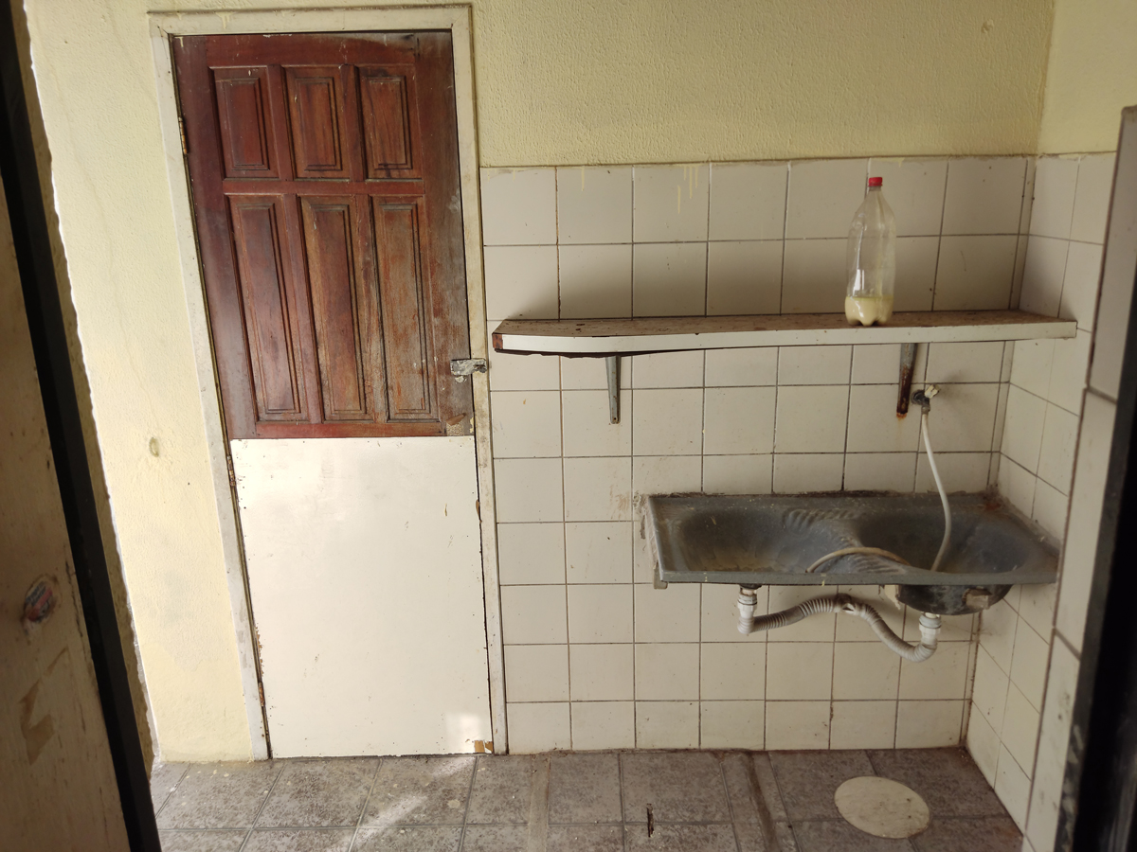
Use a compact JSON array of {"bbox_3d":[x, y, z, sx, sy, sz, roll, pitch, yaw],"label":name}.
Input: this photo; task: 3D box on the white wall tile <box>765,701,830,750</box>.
[{"bbox_3d":[0.710,0.929,2.556,0.200,0.175,0.010,-1,15,2],"label":"white wall tile"}]

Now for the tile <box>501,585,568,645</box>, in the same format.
[{"bbox_3d":[-0.104,0.566,2.460,0.198,0.197,0.009,-1,15,2],"label":"tile"}]

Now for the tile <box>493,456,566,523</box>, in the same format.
[{"bbox_3d":[-0.113,0.188,2.385,0.200,0.197,0.010,-1,15,2],"label":"tile"}]

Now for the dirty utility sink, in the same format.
[{"bbox_3d":[0.715,0.359,2.131,0.984,0.210,0.500,-1,16,3],"label":"dirty utility sink"}]

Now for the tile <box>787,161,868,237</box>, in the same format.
[{"bbox_3d":[0.664,-0.587,2.131,0.198,0.197,0.009,-1,15,2],"label":"tile"}]

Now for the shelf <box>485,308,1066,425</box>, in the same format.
[{"bbox_3d":[0.511,-0.122,2.121,1.375,0.298,0.277,-1,16,3],"label":"shelf"}]

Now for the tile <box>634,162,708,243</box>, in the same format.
[{"bbox_3d":[0.265,-0.583,2.146,0.198,0.197,0.010,-1,16,3],"label":"tile"}]

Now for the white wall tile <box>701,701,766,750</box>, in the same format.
[{"bbox_3d":[0.507,0.927,2.547,0.197,0.173,0.010,-1,15,2],"label":"white wall tile"}]

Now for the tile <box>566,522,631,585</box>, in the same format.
[{"bbox_3d":[0.091,0.372,2.403,0.198,0.197,0.009,-1,15,2],"label":"tile"}]

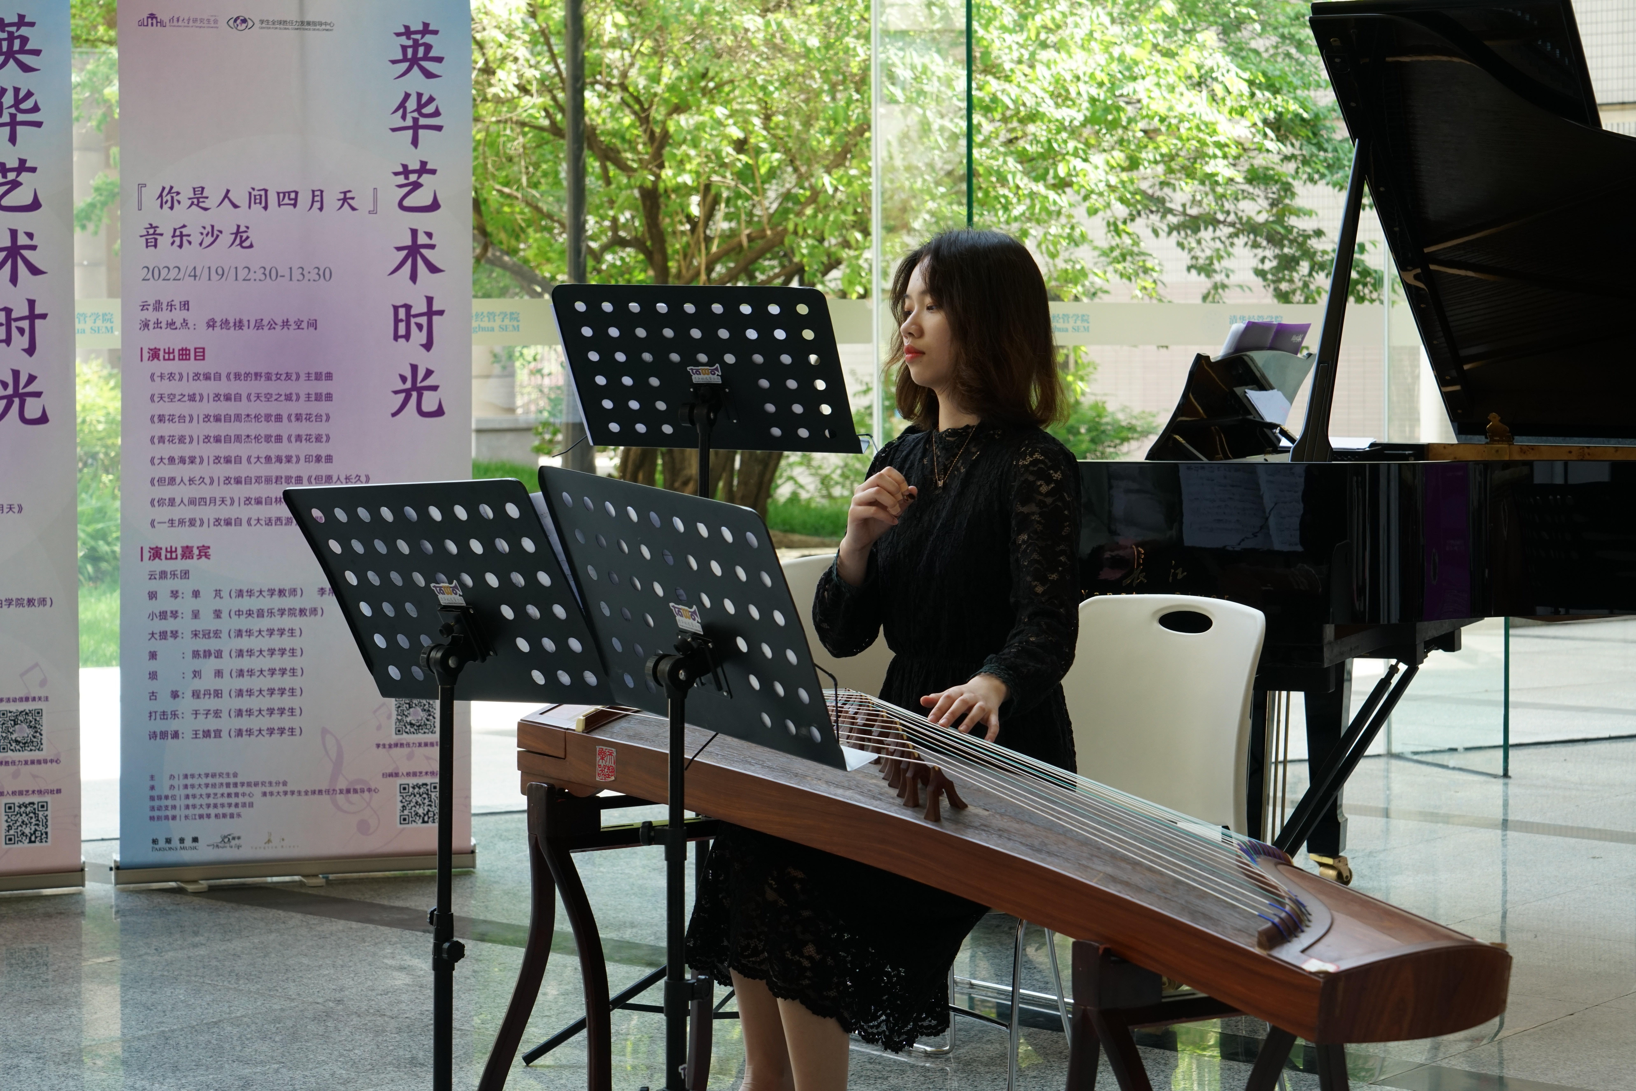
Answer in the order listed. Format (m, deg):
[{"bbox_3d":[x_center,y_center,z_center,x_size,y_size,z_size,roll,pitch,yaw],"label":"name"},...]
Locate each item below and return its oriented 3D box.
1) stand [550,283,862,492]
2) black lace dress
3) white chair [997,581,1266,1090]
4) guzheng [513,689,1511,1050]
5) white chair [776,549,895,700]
[{"bbox_3d":[-0.197,0.222,5.382,0.530,1.310,0.480,1,4,24],"label":"stand"},{"bbox_3d":[0.095,0.248,4.460,0.560,0.830,0.470,-3,4,-34],"label":"black lace dress"},{"bbox_3d":[0.338,0.502,4.627,0.540,0.830,0.480,-3,4,-34],"label":"white chair"},{"bbox_3d":[0.147,0.325,3.783,0.275,0.150,1.630,-3,7,-33],"label":"guzheng"},{"bbox_3d":[0.210,0.439,5.725,0.480,0.830,0.540,-4,5,-43],"label":"white chair"}]

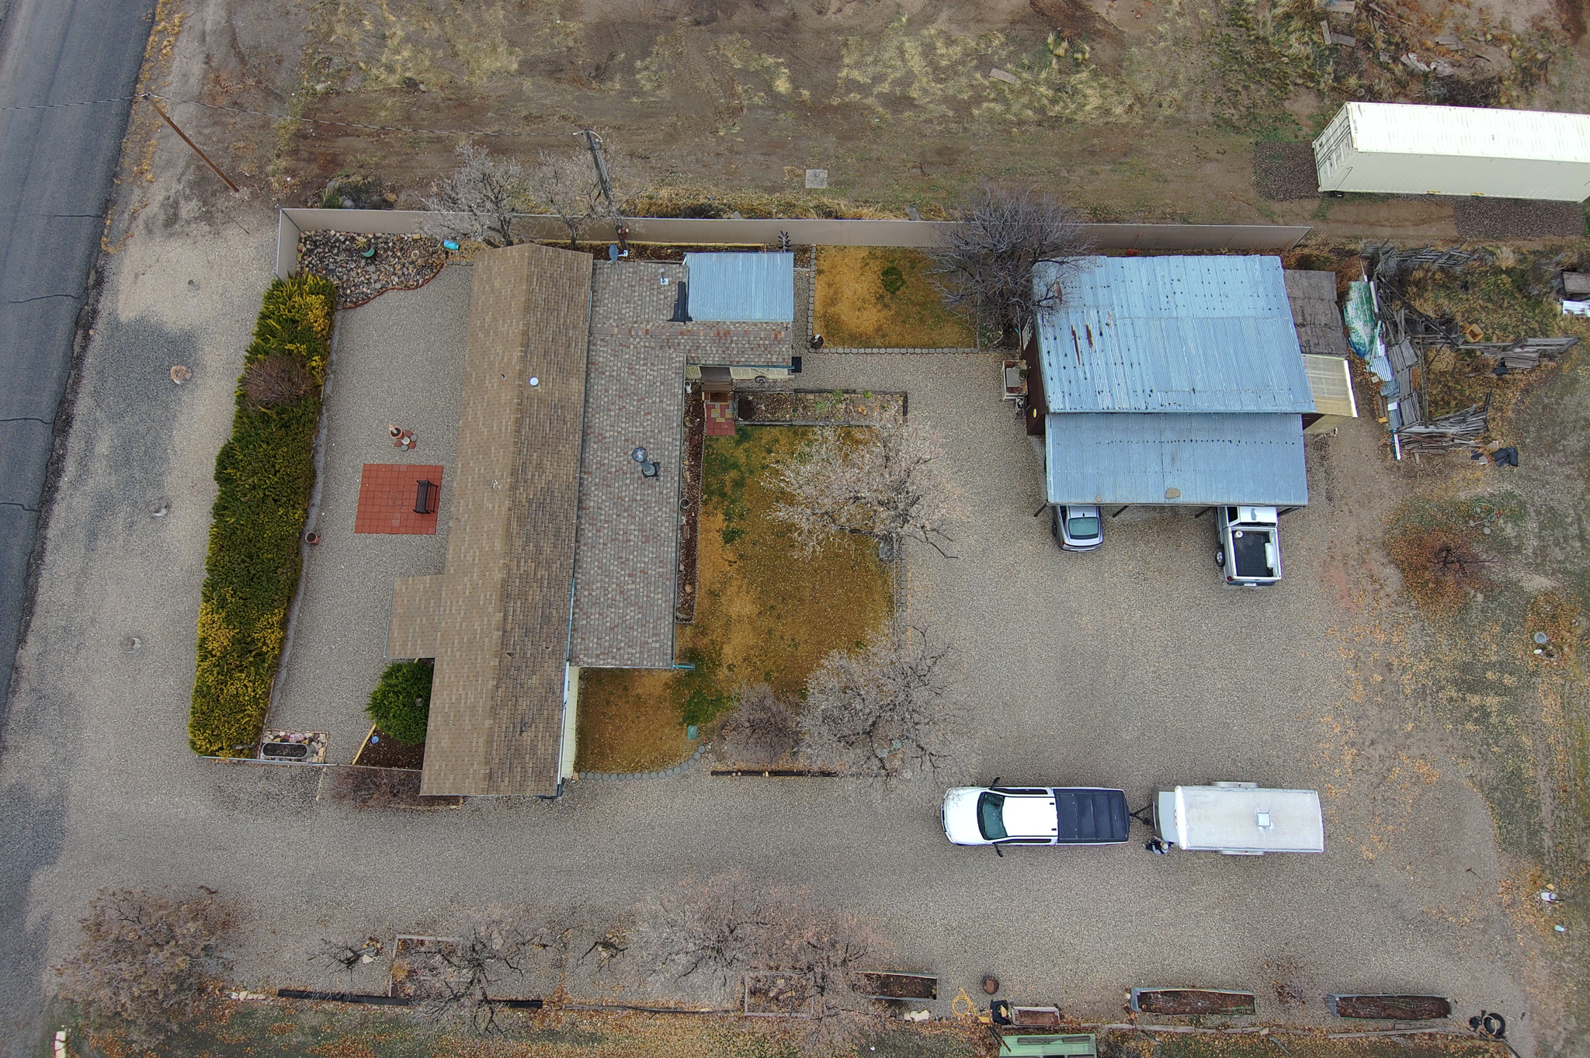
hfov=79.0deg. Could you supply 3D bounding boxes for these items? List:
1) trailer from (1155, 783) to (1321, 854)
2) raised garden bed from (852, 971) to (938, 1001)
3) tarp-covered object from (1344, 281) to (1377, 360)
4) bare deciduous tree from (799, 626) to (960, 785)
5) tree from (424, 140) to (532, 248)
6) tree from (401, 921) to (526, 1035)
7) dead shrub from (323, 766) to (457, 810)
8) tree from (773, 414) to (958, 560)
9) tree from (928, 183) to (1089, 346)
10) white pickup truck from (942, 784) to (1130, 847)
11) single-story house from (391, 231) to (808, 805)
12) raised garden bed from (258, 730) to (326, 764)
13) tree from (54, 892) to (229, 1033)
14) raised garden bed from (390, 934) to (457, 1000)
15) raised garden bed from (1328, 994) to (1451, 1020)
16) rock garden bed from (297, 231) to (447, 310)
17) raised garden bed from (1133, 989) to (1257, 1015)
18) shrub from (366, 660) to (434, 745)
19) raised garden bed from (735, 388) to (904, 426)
[{"bbox_3d":[16.122,10.656,35.440,5.494,2.550,2.455,2,75,-1],"label":"trailer"},{"bbox_3d":[3.642,16.699,35.349,3.120,0.500,0.820,3,76,0],"label":"raised garden bed"},{"bbox_3d":[24.468,-9.040,41.889,1.150,1.100,3.150,2,75,-1],"label":"tarp-covered object"},{"bbox_3d":[3.096,6.491,35.627,5.900,4.800,5.720,0,76,-1],"label":"bare deciduous tree"},{"bbox_3d":[-13.017,-13.756,40.139,4.200,5.200,4.100,0,76,-1],"label":"tree"},{"bbox_3d":[-11.236,15.348,33.146,4.356,3.500,3.564,0,75,-1],"label":"tree"},{"bbox_3d":[-14.767,9.526,35.546,4.850,1.000,1.400,1,75,0],"label":"dead shrub"},{"bbox_3d":[2.710,-1.429,37.585,7.200,4.700,5.500,0,75,-1],"label":"tree"},{"bbox_3d":[8.485,-10.429,39.077,6.350,6.300,6.540,0,76,-1],"label":"tree"},{"bbox_3d":[8.957,10.679,35.831,6.750,1.980,2.080,1,76,-1],"label":"white pickup truck"},{"bbox_3d":[-7.595,-0.620,37.517,14.950,4.000,21.250,0,75,-1],"label":"single-story house"},{"bbox_3d":[-19.218,8.284,36.710,2.540,0.600,1.300,4,75,0],"label":"raised garden bed"},{"bbox_3d":[-22.194,14.791,33.323,5.530,4.600,4.560,0,76,-1],"label":"tree"},{"bbox_3d":[-13.448,16.104,35.335,2.500,0.320,2.200,3,76,0],"label":"raised garden bed"},{"bbox_3d":[21.815,17.543,35.386,4.250,0.550,0.820,0,76,-1],"label":"raised garden bed"},{"bbox_3d":[-18.634,-11.307,42.004,6.700,0.250,3.780,1,76,-1],"label":"rock garden bed"},{"bbox_3d":[14.370,17.050,34.772,4.257,0.550,0.752,2,75,-1],"label":"raised garden bed"},{"bbox_3d":[-14.642,6.593,36.575,2.970,2.400,3.150,0,76,-1],"label":"shrub"},{"bbox_3d":[1.055,-5.122,40.785,7.200,0.300,1.670,1,75,-1],"label":"raised garden bed"}]

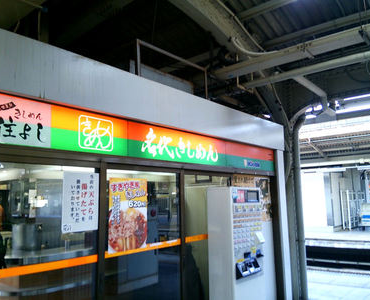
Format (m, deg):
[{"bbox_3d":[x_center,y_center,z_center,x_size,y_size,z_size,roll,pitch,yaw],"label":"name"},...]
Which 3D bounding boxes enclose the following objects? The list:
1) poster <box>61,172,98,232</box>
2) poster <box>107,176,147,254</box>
[{"bbox_3d":[-0.751,0.373,2.514,0.010,0.420,0.297,-7,-10,40],"label":"poster"},{"bbox_3d":[-0.473,0.539,2.925,0.010,0.594,0.420,-7,-10,40],"label":"poster"}]

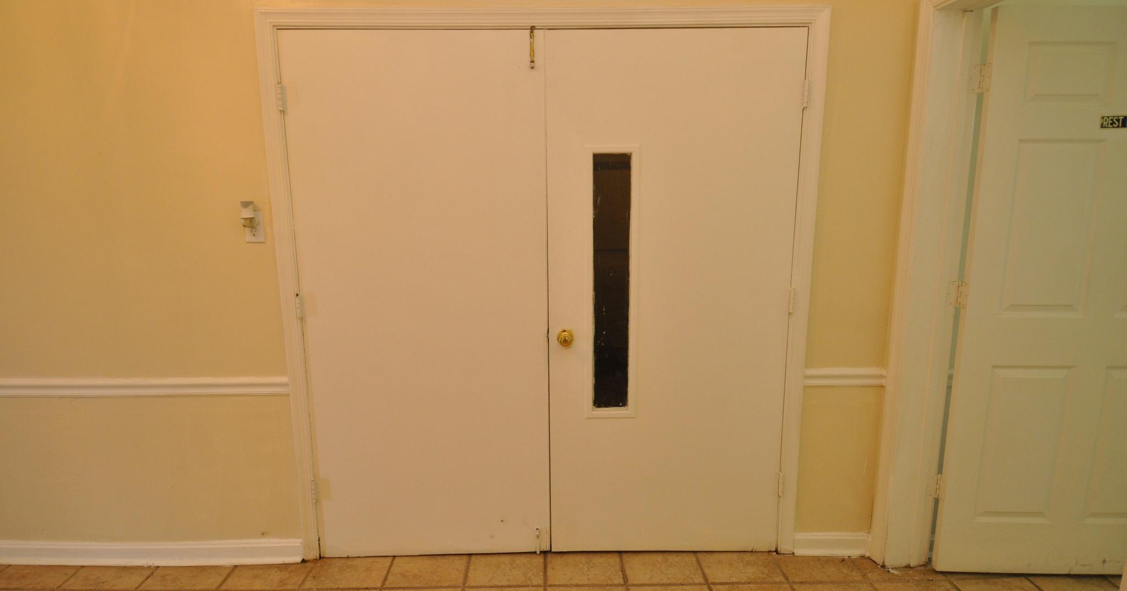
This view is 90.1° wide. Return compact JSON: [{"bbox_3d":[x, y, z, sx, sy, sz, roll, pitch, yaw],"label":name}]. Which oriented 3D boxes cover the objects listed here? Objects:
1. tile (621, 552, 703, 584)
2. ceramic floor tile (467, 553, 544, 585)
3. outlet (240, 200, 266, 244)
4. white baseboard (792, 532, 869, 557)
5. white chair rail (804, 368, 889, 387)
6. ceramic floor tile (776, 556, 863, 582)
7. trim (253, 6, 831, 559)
[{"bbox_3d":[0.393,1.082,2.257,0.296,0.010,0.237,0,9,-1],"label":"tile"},{"bbox_3d":[-0.224,1.093,2.243,0.296,0.010,0.208,0,9,-1],"label":"ceramic floor tile"},{"bbox_3d":[-1.136,-0.268,2.058,0.071,0.153,0.055,0,9,-1],"label":"outlet"},{"bbox_3d":[1.105,1.026,2.314,0.301,0.086,0.016,0,9,-1],"label":"white baseboard"},{"bbox_3d":[1.109,0.322,2.217,0.333,0.066,0.025,0,9,-1],"label":"white chair rail"},{"bbox_3d":[1.020,1.087,2.235,0.296,0.010,0.167,0,9,-1],"label":"ceramic floor tile"},{"bbox_3d":[-0.057,0.028,2.153,2.019,2.108,0.025,0,9,-1],"label":"trim"}]

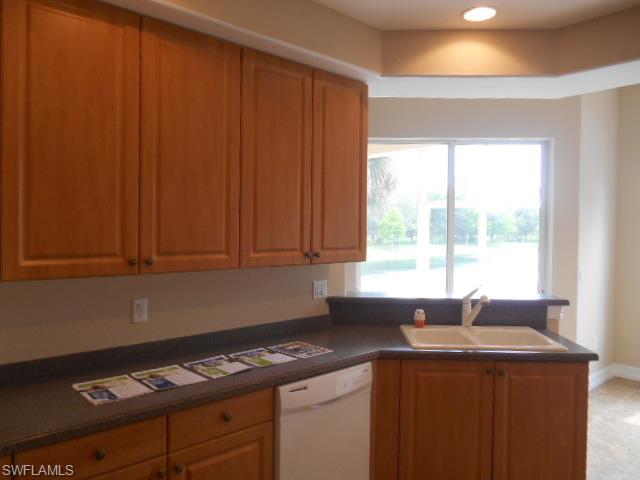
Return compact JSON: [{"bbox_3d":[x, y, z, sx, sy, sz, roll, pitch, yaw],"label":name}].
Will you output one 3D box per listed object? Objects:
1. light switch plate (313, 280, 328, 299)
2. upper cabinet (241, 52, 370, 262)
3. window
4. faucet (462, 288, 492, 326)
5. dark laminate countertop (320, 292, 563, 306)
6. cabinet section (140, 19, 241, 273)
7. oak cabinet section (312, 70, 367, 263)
[{"bbox_3d":[0.003,0.318,3.091,0.116,0.116,0.012,-1,2,-43],"label":"light switch plate"},{"bbox_3d":[-0.154,-0.401,2.708,0.898,1.055,0.325,-1,2,-43],"label":"upper cabinet"},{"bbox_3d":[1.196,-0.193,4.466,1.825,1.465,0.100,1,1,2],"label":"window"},{"bbox_3d":[0.988,0.445,3.056,0.060,0.250,0.230,0,1,-16],"label":"faucet"},{"bbox_3d":[0.842,0.404,3.333,1.581,0.038,0.344,1,1,2],"label":"dark laminate countertop"},{"bbox_3d":[-0.640,-0.374,2.165,0.462,1.001,0.325,-1,2,-41],"label":"cabinet section"},{"bbox_3d":[0.008,-0.382,2.738,0.414,1.001,0.325,-1,2,-41],"label":"oak cabinet section"}]

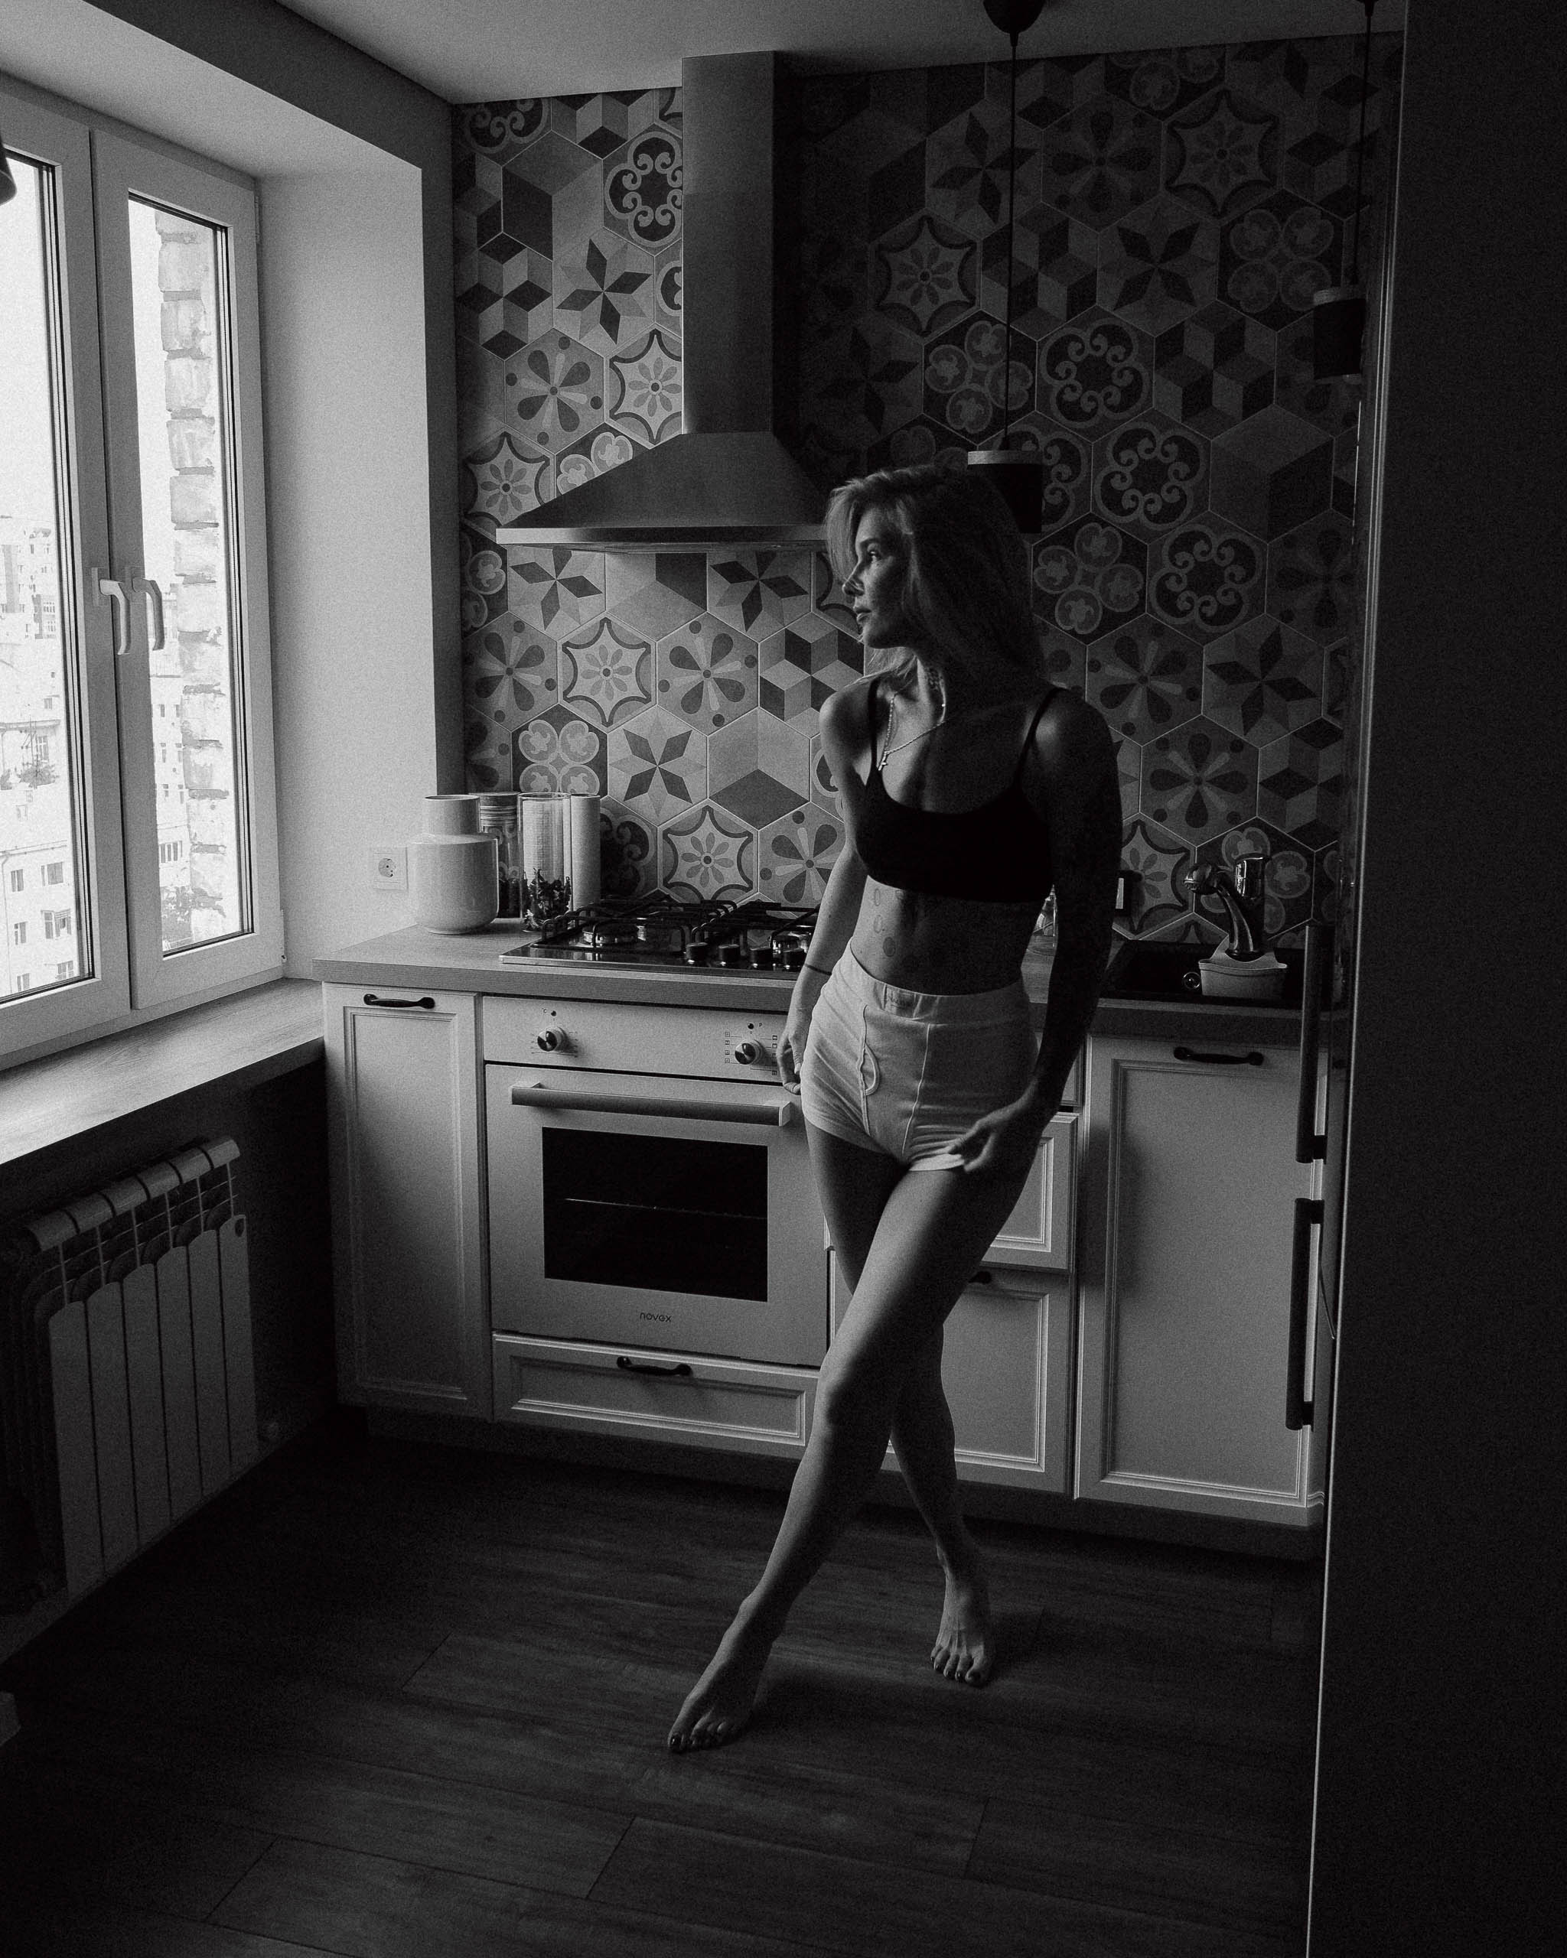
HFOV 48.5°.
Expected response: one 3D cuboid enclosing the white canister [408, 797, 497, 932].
[{"bbox_3d":[-0.630,-0.220,3.343,0.162,0.256,0.162,0,8,0],"label":"white canister"}]

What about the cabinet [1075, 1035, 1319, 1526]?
[{"bbox_3d":[0.729,0.427,2.938,0.385,0.748,0.564,3,9,16],"label":"cabinet"}]

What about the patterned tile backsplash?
[{"bbox_3d":[0.197,-0.865,3.240,1.755,1.560,0.020,3,9,16],"label":"patterned tile backsplash"}]

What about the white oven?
[{"bbox_3d":[-0.149,0.303,3.135,0.598,0.593,0.570,3,9,16],"label":"white oven"}]

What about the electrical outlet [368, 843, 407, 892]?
[{"bbox_3d":[-0.792,-0.221,3.476,0.082,0.084,0.015,3,9,16],"label":"electrical outlet"}]

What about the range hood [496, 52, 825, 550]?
[{"bbox_3d":[-0.120,-1.182,3.028,0.600,0.867,0.491,3,9,16],"label":"range hood"}]

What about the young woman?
[{"bbox_3d":[0.158,0.150,2.311,0.480,1.640,0.640,5,9,28],"label":"young woman"}]

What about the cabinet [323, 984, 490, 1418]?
[{"bbox_3d":[-0.576,0.355,3.303,0.305,0.762,0.564,3,9,16],"label":"cabinet"}]

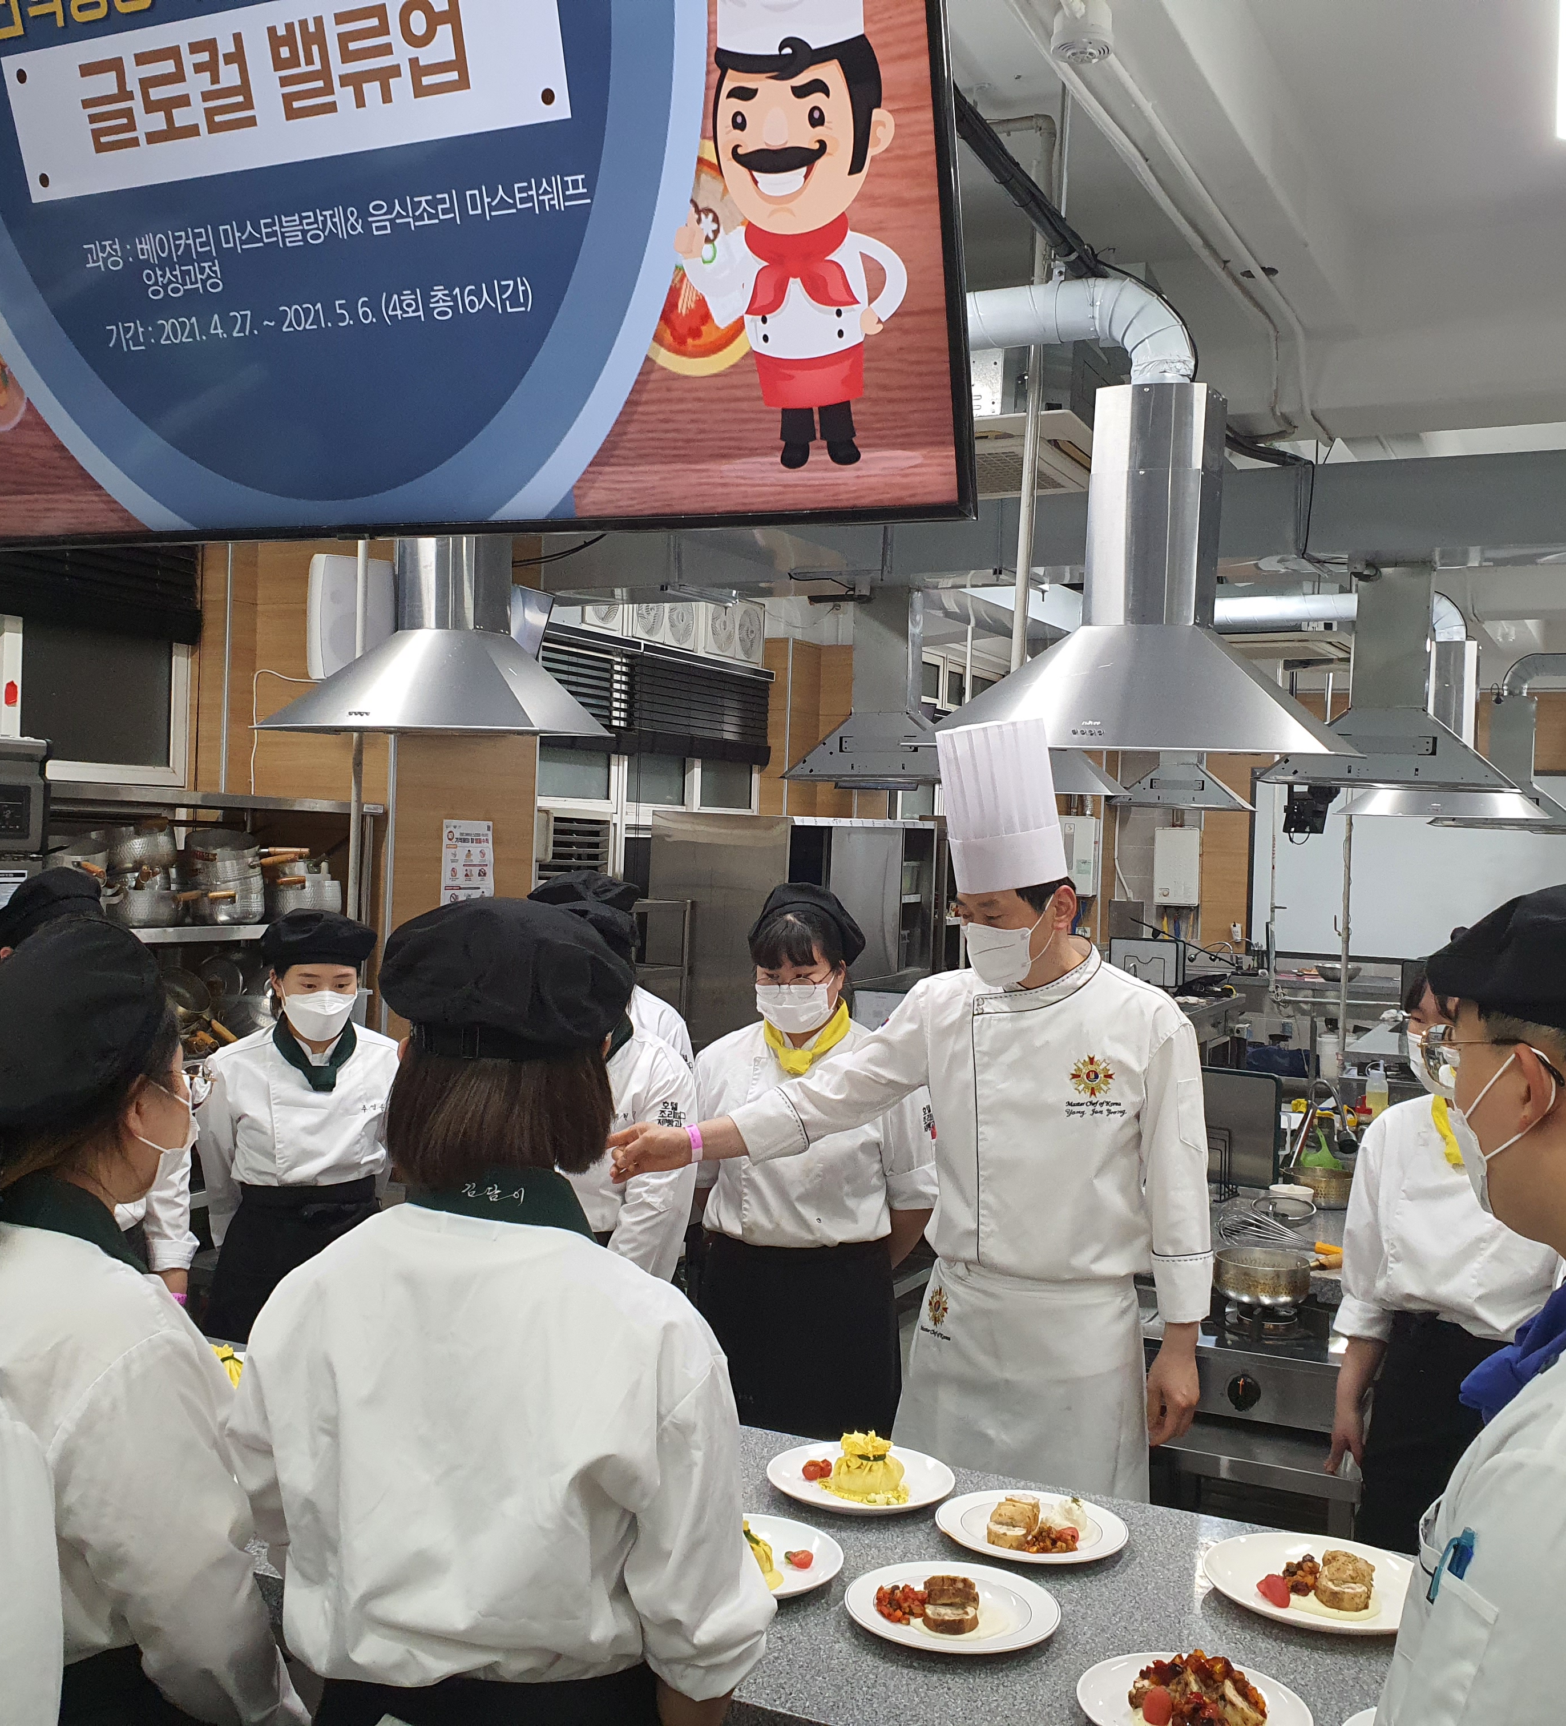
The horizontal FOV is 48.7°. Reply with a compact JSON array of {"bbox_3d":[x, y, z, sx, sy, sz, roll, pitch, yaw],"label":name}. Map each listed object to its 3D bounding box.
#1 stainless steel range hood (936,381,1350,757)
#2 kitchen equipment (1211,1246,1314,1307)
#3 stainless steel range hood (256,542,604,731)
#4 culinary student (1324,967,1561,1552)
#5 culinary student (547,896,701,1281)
[{"bbox_3d":[0.747,-0.612,3.659,0.900,0.770,0.390,3,1,28],"label":"stainless steel range hood"},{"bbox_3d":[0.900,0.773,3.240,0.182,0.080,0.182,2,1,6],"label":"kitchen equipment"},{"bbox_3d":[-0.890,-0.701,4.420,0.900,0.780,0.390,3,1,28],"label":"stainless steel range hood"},{"bbox_3d":[1.088,0.916,2.750,0.500,1.610,0.340,3,1,29],"label":"culinary student"},{"bbox_3d":[-0.389,0.853,3.180,0.520,1.610,0.400,3,1,43],"label":"culinary student"}]

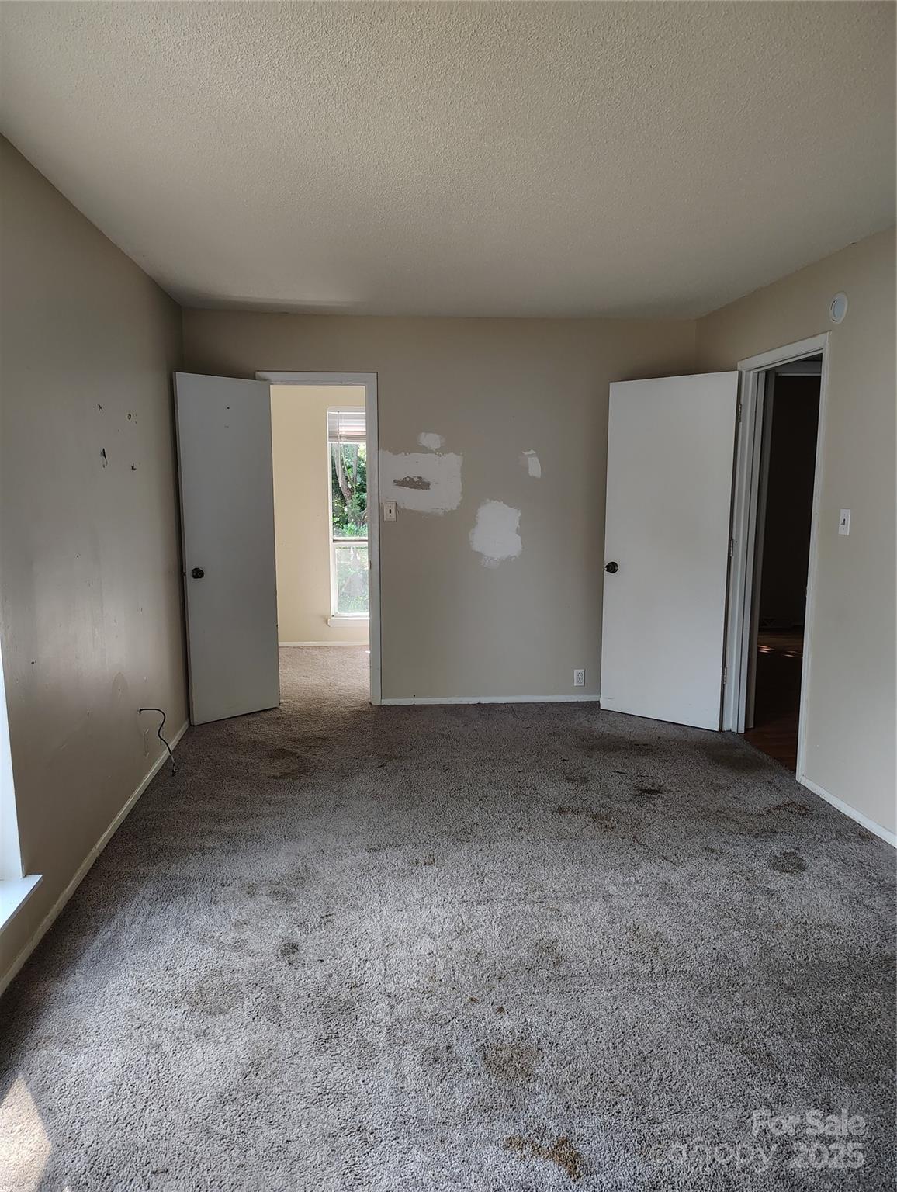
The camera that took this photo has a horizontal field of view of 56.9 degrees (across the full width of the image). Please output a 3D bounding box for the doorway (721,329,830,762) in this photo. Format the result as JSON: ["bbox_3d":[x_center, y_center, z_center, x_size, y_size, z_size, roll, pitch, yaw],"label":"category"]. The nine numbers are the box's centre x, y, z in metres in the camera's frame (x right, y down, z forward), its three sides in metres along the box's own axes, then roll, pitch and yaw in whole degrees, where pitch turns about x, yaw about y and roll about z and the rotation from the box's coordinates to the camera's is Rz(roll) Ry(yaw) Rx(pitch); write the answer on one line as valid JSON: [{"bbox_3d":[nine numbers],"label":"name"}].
[{"bbox_3d":[1.713,-0.196,4.281,0.140,2.097,0.916,-1,8,-6],"label":"doorway"}]

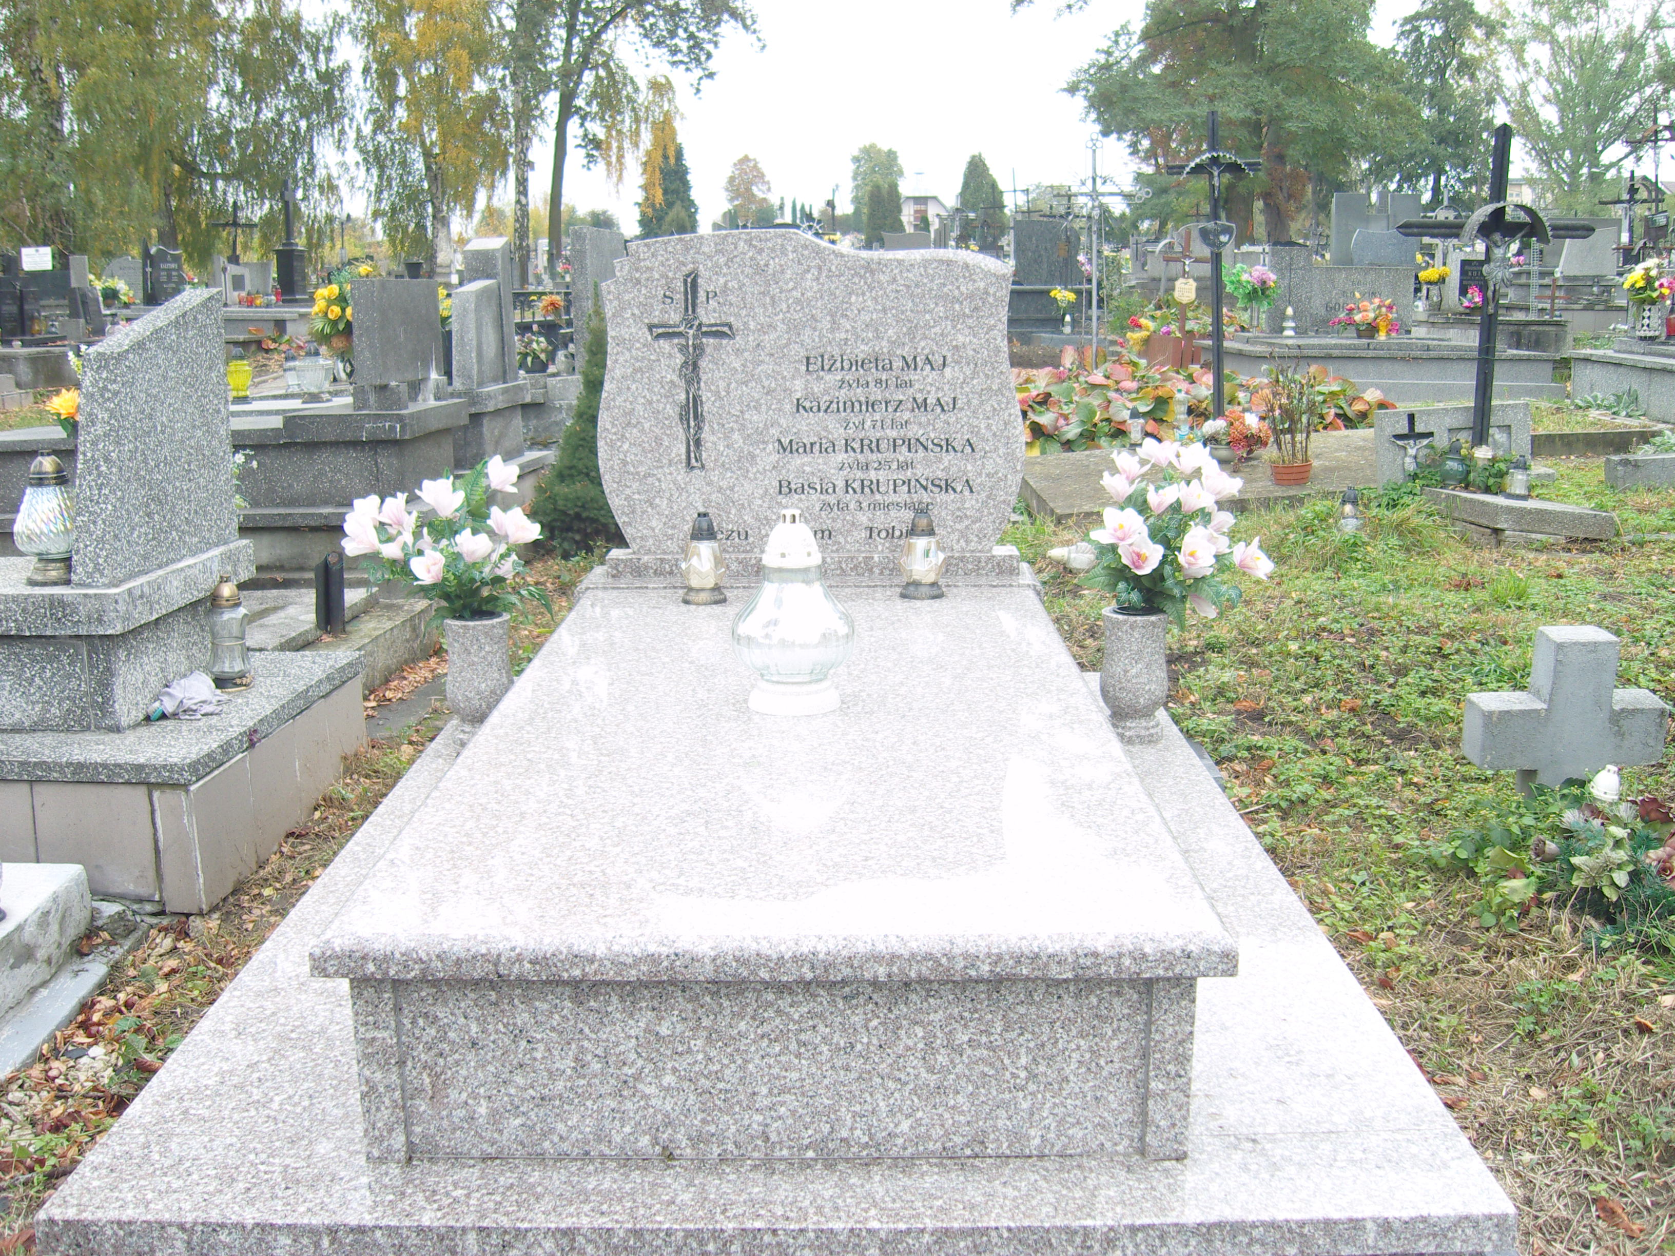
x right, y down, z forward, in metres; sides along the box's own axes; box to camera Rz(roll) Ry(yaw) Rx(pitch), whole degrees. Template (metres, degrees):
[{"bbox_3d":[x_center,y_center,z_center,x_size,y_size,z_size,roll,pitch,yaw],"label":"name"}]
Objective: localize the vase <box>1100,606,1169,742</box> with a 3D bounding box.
[{"bbox_3d":[0.699,0.113,3.880,0.157,0.302,0.157,0,13,0],"label":"vase"}]

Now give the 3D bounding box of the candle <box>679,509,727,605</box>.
[{"bbox_3d":[-0.313,-0.165,3.800,0.110,0.206,0.110,0,13,0],"label":"candle"}]

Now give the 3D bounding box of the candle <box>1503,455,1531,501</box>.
[{"bbox_3d":[3.021,-0.670,7.300,0.113,0.193,0.113,0,13,0],"label":"candle"}]

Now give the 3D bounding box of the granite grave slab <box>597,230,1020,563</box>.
[{"bbox_3d":[-0.071,-0.562,3.946,0.998,0.780,0.094,0,13,0],"label":"granite grave slab"}]

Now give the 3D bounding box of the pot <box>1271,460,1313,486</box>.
[{"bbox_3d":[2.232,-0.763,8.100,0.205,0.105,0.205,0,13,0],"label":"pot"}]

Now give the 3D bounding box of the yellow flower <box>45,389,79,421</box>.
[{"bbox_3d":[-1.741,-0.502,3.700,0.095,0.085,0.085,0,13,0],"label":"yellow flower"}]

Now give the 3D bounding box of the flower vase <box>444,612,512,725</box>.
[{"bbox_3d":[-0.785,0.117,3.600,0.154,0.291,0.154,0,13,0],"label":"flower vase"}]

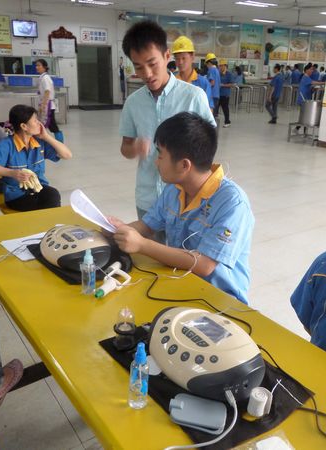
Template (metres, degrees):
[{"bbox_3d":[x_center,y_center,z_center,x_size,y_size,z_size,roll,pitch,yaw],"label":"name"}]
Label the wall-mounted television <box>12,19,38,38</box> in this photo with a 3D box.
[{"bbox_3d":[-5.260,-7.463,15.800,0.950,0.610,0.100,-13,23,-33],"label":"wall-mounted television"}]

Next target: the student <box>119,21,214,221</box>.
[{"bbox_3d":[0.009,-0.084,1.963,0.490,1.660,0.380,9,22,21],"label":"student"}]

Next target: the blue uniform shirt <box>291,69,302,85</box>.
[{"bbox_3d":[5.231,-5.807,16.300,0.420,0.640,0.260,-13,25,-34],"label":"blue uniform shirt"}]

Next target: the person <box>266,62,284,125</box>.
[{"bbox_3d":[3.307,-3.841,12.264,0.440,1.690,0.450,3,20,5],"label":"person"}]

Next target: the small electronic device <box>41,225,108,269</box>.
[{"bbox_3d":[-0.312,0.063,1.482,0.243,0.112,0.255,-13,23,-33],"label":"small electronic device"}]

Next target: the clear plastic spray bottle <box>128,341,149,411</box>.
[{"bbox_3d":[-0.049,0.284,0.789,0.039,0.140,0.039,0,19,0],"label":"clear plastic spray bottle"}]

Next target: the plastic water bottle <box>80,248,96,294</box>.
[{"bbox_3d":[-0.224,0.135,1.226,0.042,0.138,0.042,0,19,0],"label":"plastic water bottle"}]

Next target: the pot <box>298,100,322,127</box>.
[{"bbox_3d":[3.256,-2.412,9.000,0.575,0.530,0.575,0,19,0],"label":"pot"}]

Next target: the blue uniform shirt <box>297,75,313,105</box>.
[{"bbox_3d":[3.562,-3.400,10.400,0.330,0.720,0.430,1,20,0],"label":"blue uniform shirt"}]

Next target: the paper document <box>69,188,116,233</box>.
[{"bbox_3d":[-0.233,-0.026,1.504,0.040,0.260,0.190,-40,30,11],"label":"paper document"}]

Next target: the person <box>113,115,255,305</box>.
[{"bbox_3d":[0.051,0.244,1.475,0.620,1.220,0.500,-13,23,-33],"label":"person"}]

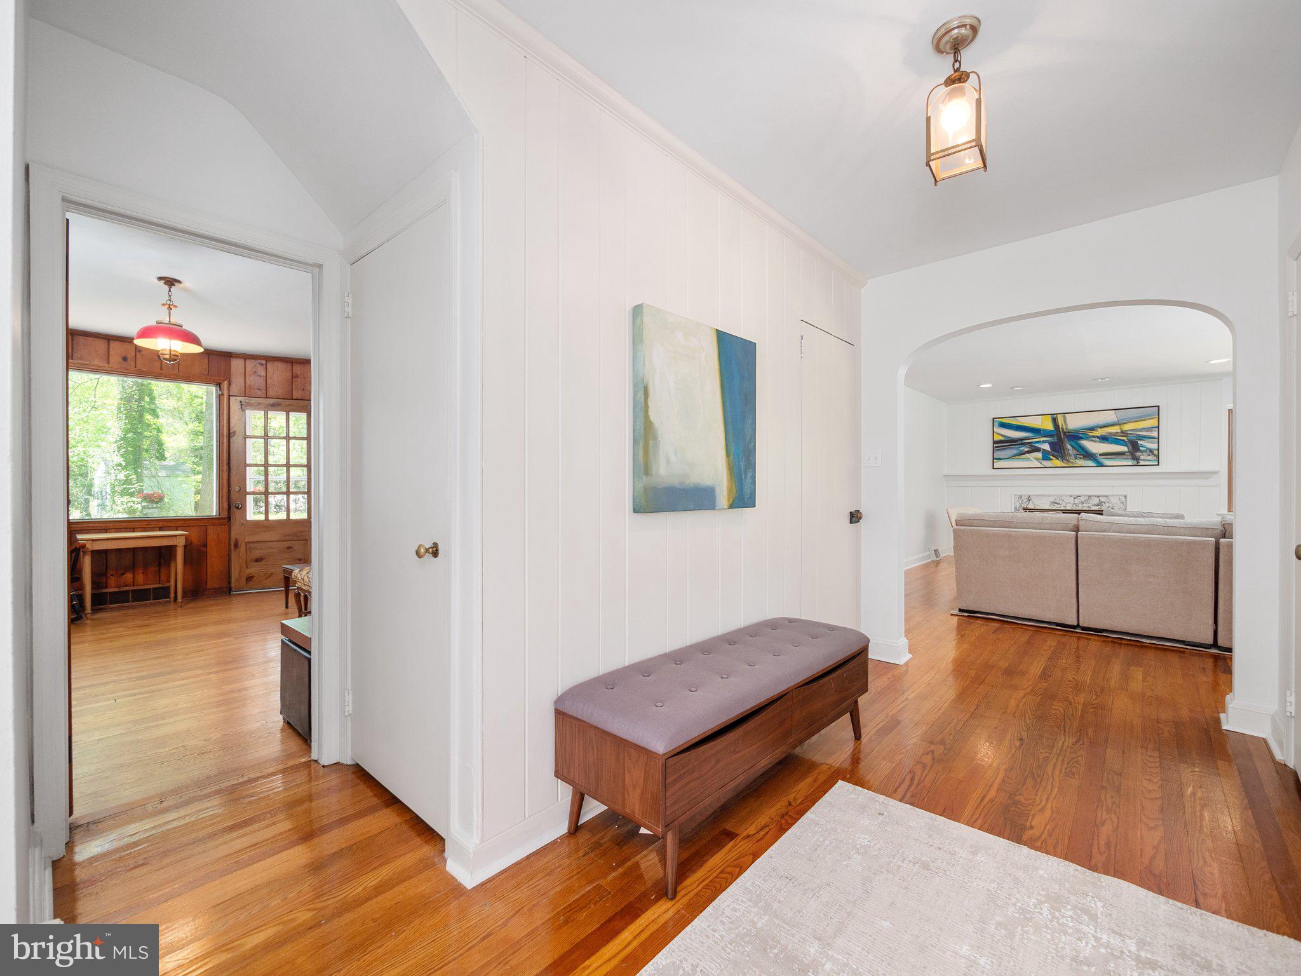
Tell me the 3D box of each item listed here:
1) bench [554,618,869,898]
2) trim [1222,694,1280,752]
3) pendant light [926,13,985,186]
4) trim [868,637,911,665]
[{"bbox_3d":[0.333,0.854,1.988,0.448,0.472,1.354,0,0,43],"label":"bench"},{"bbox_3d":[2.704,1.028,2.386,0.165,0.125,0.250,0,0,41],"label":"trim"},{"bbox_3d":[0.916,-1.156,1.573,0.140,0.399,0.140,0,0,40],"label":"pendant light"},{"bbox_3d":[1.533,1.028,3.391,0.215,0.125,0.205,0,0,41],"label":"trim"}]

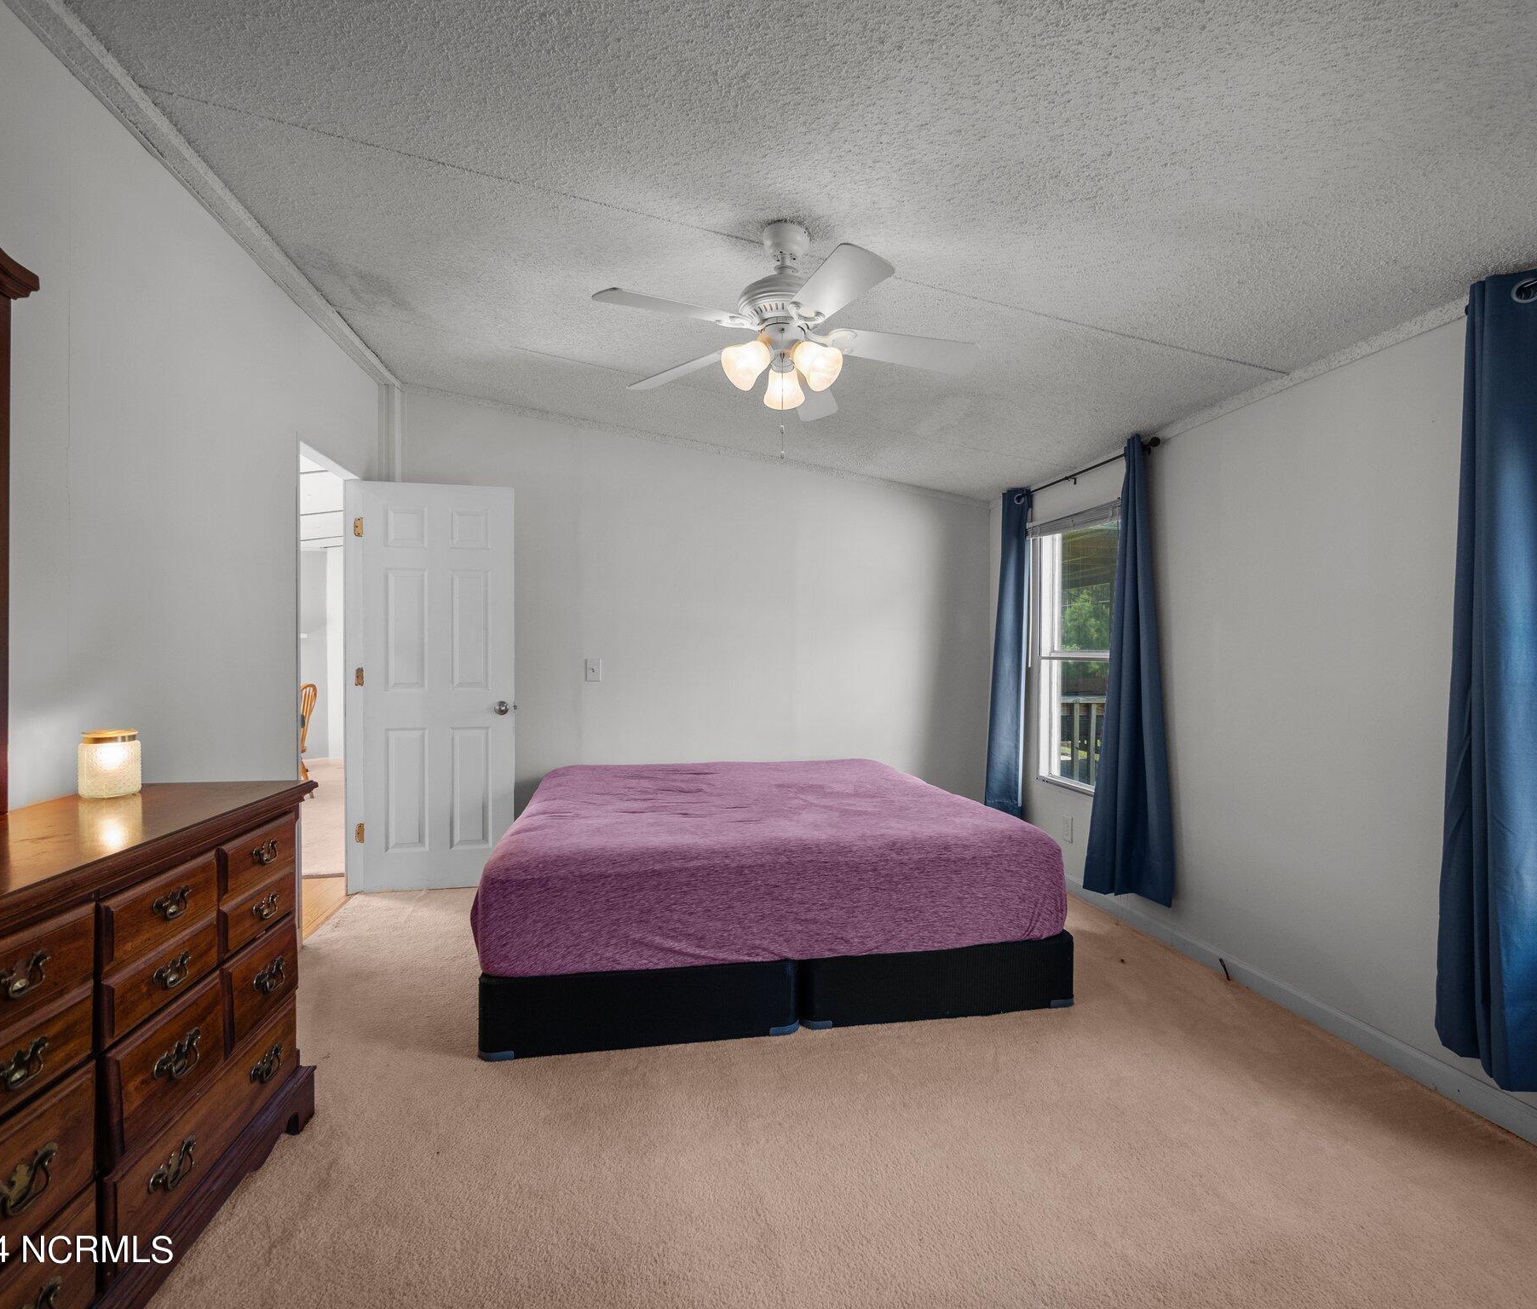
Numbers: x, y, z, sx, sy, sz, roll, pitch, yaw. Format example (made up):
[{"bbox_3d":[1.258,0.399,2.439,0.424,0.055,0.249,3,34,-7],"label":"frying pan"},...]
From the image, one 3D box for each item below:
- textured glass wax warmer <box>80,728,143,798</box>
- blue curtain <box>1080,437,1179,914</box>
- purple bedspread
[{"bbox_3d":[-1.629,0.266,1.747,0.116,0.150,0.116,0,0,-11],"label":"textured glass wax warmer"},{"bbox_3d":[1.534,0.060,2.990,0.150,1.920,0.300,0,0,-12],"label":"blue curtain"},{"bbox_3d":[-0.066,0.775,3.122,1.900,0.370,1.740,0,0,-10],"label":"purple bedspread"}]

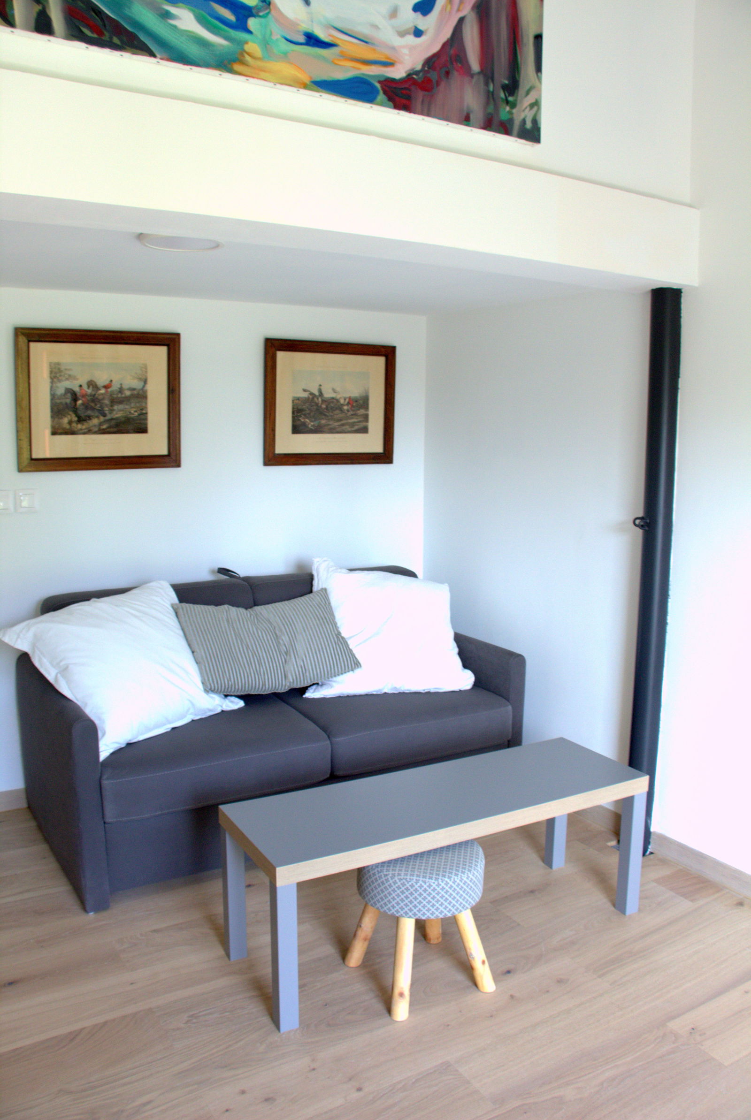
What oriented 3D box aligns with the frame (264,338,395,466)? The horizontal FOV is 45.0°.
[{"bbox_3d":[-0.188,-0.682,3.966,0.642,0.528,0.030,-4,9,-30],"label":"frame"}]

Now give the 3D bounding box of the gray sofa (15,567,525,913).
[{"bbox_3d":[-0.388,0.549,3.529,1.740,0.876,0.907,-4,9,-31],"label":"gray sofa"}]

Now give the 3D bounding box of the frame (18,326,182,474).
[{"bbox_3d":[-1.044,-0.607,3.461,0.627,0.527,0.030,-4,9,-30],"label":"frame"}]

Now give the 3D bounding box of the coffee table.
[{"bbox_3d":[0.197,0.888,2.651,1.219,0.450,0.407,-4,9,-29],"label":"coffee table"}]

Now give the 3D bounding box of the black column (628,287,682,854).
[{"bbox_3d":[0.958,0.055,3.090,0.102,1.950,0.102,-4,9,-30],"label":"black column"}]

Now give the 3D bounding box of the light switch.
[{"bbox_3d":[-1.295,-0.220,3.376,0.081,0.081,0.012,-4,9,-30],"label":"light switch"}]

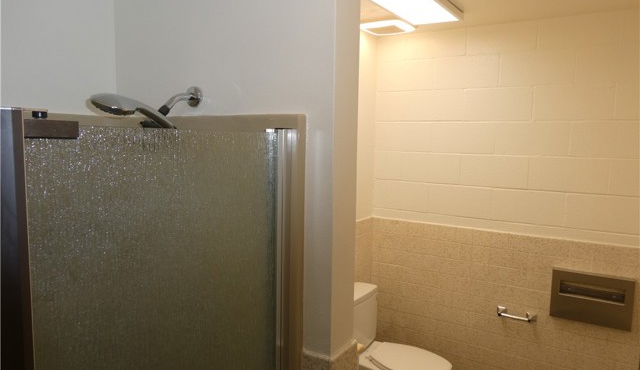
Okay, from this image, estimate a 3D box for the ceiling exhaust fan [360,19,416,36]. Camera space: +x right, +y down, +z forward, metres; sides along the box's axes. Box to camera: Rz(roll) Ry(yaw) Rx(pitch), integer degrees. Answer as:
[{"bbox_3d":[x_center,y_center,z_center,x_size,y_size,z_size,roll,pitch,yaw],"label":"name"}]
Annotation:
[{"bbox_3d":[0.418,-0.985,2.752,0.285,0.030,0.295,4,7,31],"label":"ceiling exhaust fan"}]

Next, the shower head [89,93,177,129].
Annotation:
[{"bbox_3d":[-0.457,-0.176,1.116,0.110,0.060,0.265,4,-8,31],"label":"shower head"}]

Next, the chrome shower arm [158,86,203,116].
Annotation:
[{"bbox_3d":[-0.400,-0.232,1.230,0.062,0.097,0.135,4,7,31],"label":"chrome shower arm"}]

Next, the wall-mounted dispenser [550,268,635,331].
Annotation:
[{"bbox_3d":[1.530,0.638,2.506,0.402,0.283,0.055,5,7,33],"label":"wall-mounted dispenser"}]

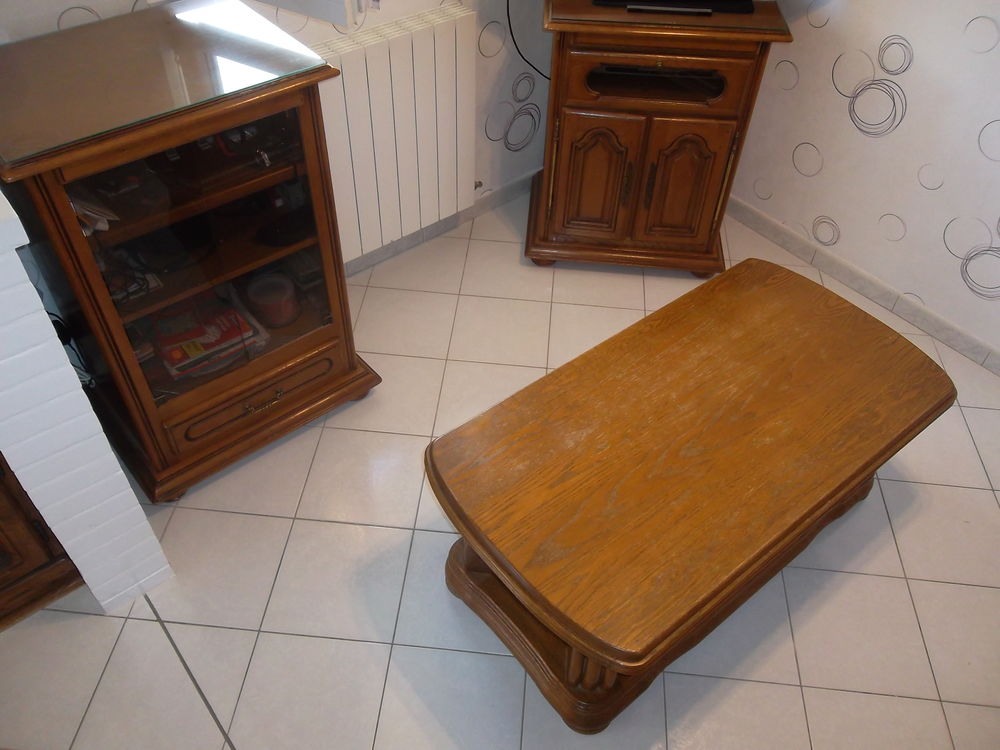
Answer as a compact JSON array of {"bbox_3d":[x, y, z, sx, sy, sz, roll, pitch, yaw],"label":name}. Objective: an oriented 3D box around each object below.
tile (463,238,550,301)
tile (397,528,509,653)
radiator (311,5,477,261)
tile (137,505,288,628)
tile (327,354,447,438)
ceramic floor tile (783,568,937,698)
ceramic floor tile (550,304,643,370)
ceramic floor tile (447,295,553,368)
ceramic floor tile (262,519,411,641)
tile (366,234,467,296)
[{"bbox_3d":[0.041,-0.396,2.975,0.333,0.009,0.333,5,46,3],"label":"tile"},{"bbox_3d":[-0.084,0.559,2.011,0.330,0.010,0.330,5,47,2],"label":"tile"},{"bbox_3d":[-0.389,-0.727,2.486,0.725,0.696,0.090,-31,55,-27],"label":"radiator"},{"bbox_3d":[-0.756,0.509,2.078,0.333,0.009,0.333,5,46,3],"label":"tile"},{"bbox_3d":[-0.352,0.057,2.469,0.330,0.010,0.330,5,47,2],"label":"tile"},{"bbox_3d":[0.901,0.647,1.971,0.330,0.010,0.330,5,47,2],"label":"ceramic floor tile"},{"bbox_3d":[0.335,-0.120,2.666,0.330,0.010,0.330,5,47,2],"label":"ceramic floor tile"},{"bbox_3d":[0.009,-0.154,2.743,0.333,0.009,0.333,5,46,3],"label":"ceramic floor tile"},{"bbox_3d":[-0.422,0.539,2.063,0.333,0.009,0.333,5,46,3],"label":"ceramic floor tile"},{"bbox_3d":[-0.292,-0.416,2.914,0.330,0.010,0.330,5,47,2],"label":"tile"}]

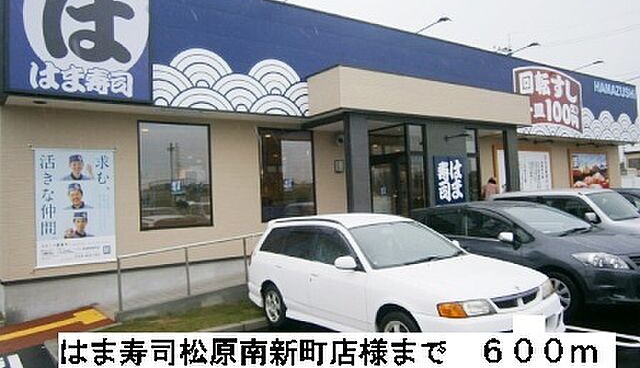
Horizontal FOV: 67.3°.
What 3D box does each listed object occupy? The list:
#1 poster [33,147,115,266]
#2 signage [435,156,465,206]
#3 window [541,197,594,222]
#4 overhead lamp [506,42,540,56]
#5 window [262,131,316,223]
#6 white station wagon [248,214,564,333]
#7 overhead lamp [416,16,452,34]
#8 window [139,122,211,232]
[{"bbox_3d":[-4.120,0.384,8.180,1.231,1.974,0.040,-1,-2,-35],"label":"poster"},{"bbox_3d":[3.010,-0.069,11.109,1.072,1.095,0.100,-1,-2,-35],"label":"signage"},{"bbox_3d":[4.472,0.463,8.692,0.120,0.480,0.980,-1,-2,-35],"label":"window"},{"bbox_3d":[5.879,-3.882,13.824,0.200,0.200,1.100,-1,-2,-35],"label":"overhead lamp"},{"bbox_3d":[-0.681,-0.192,10.664,1.414,1.998,0.100,-1,-2,-35],"label":"window"},{"bbox_3d":[0.690,1.175,6.330,1.710,1.490,4.420,-1,-2,-34],"label":"white station wagon"},{"bbox_3d":[2.753,-3.848,11.628,0.200,0.190,1.100,-1,-2,-35],"label":"overhead lamp"},{"bbox_3d":[-2.731,-0.154,9.222,1.381,2.009,0.100,-1,-2,-35],"label":"window"}]

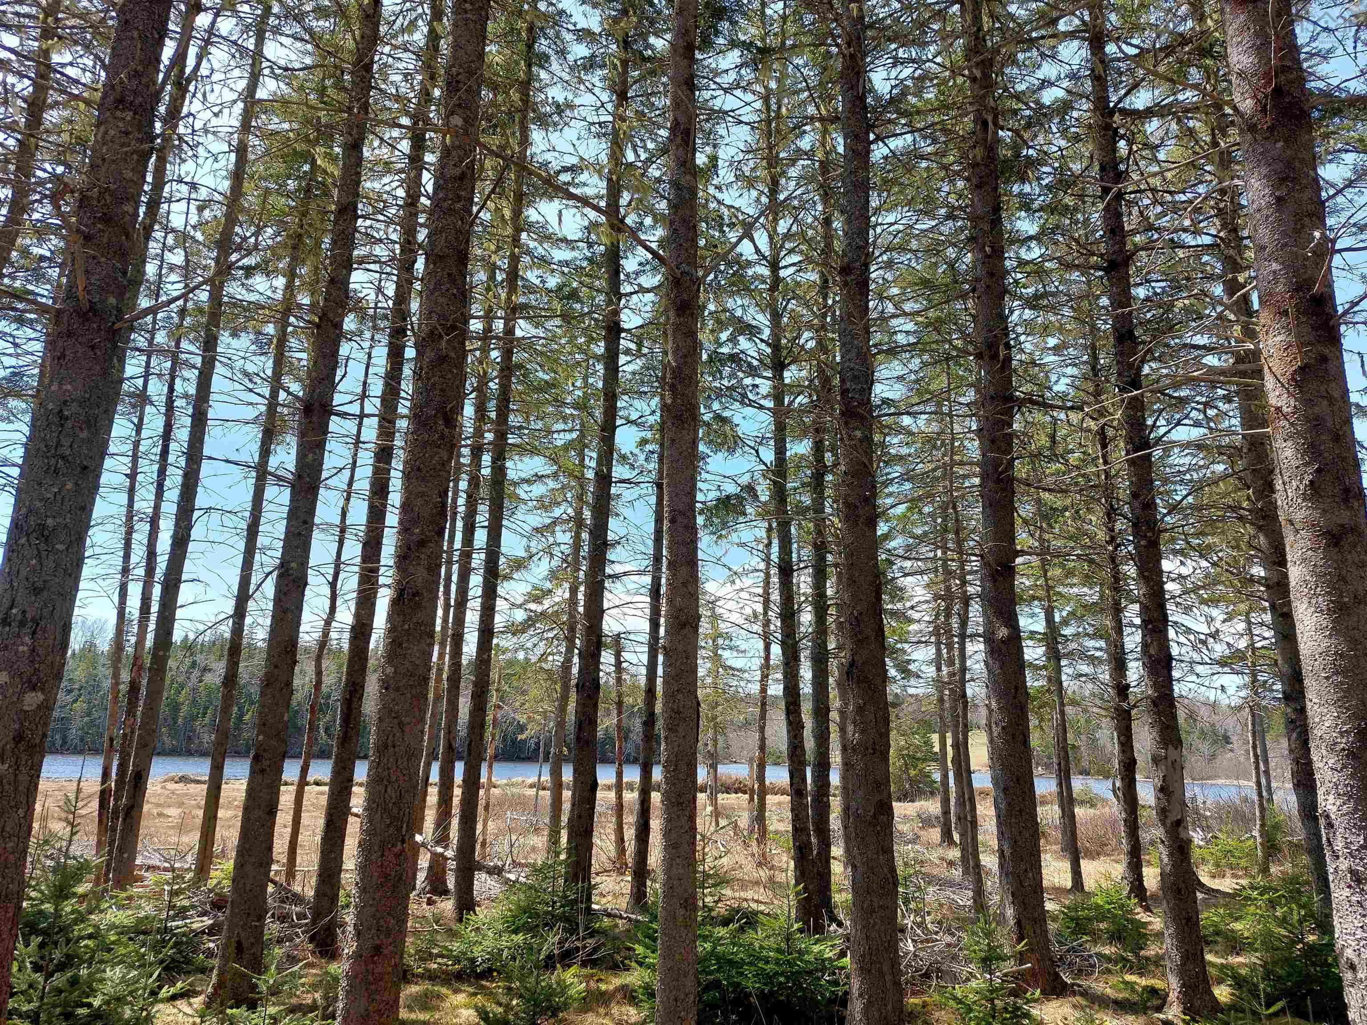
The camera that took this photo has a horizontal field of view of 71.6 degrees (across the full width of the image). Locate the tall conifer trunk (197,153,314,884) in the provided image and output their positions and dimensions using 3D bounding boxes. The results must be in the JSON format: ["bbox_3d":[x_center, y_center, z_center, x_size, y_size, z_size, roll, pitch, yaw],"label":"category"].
[{"bbox_3d":[-5.630,-0.427,12.660,0.210,10.040,0.210,8,-16,-24],"label":"tall conifer trunk"}]

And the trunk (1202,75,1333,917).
[{"bbox_3d":[7.108,-0.807,11.696,0.260,10.730,0.260,-8,-17,31],"label":"trunk"}]

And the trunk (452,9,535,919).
[{"bbox_3d":[-2.086,-1.223,10.872,0.230,10.850,0.230,4,-14,-11],"label":"trunk"}]

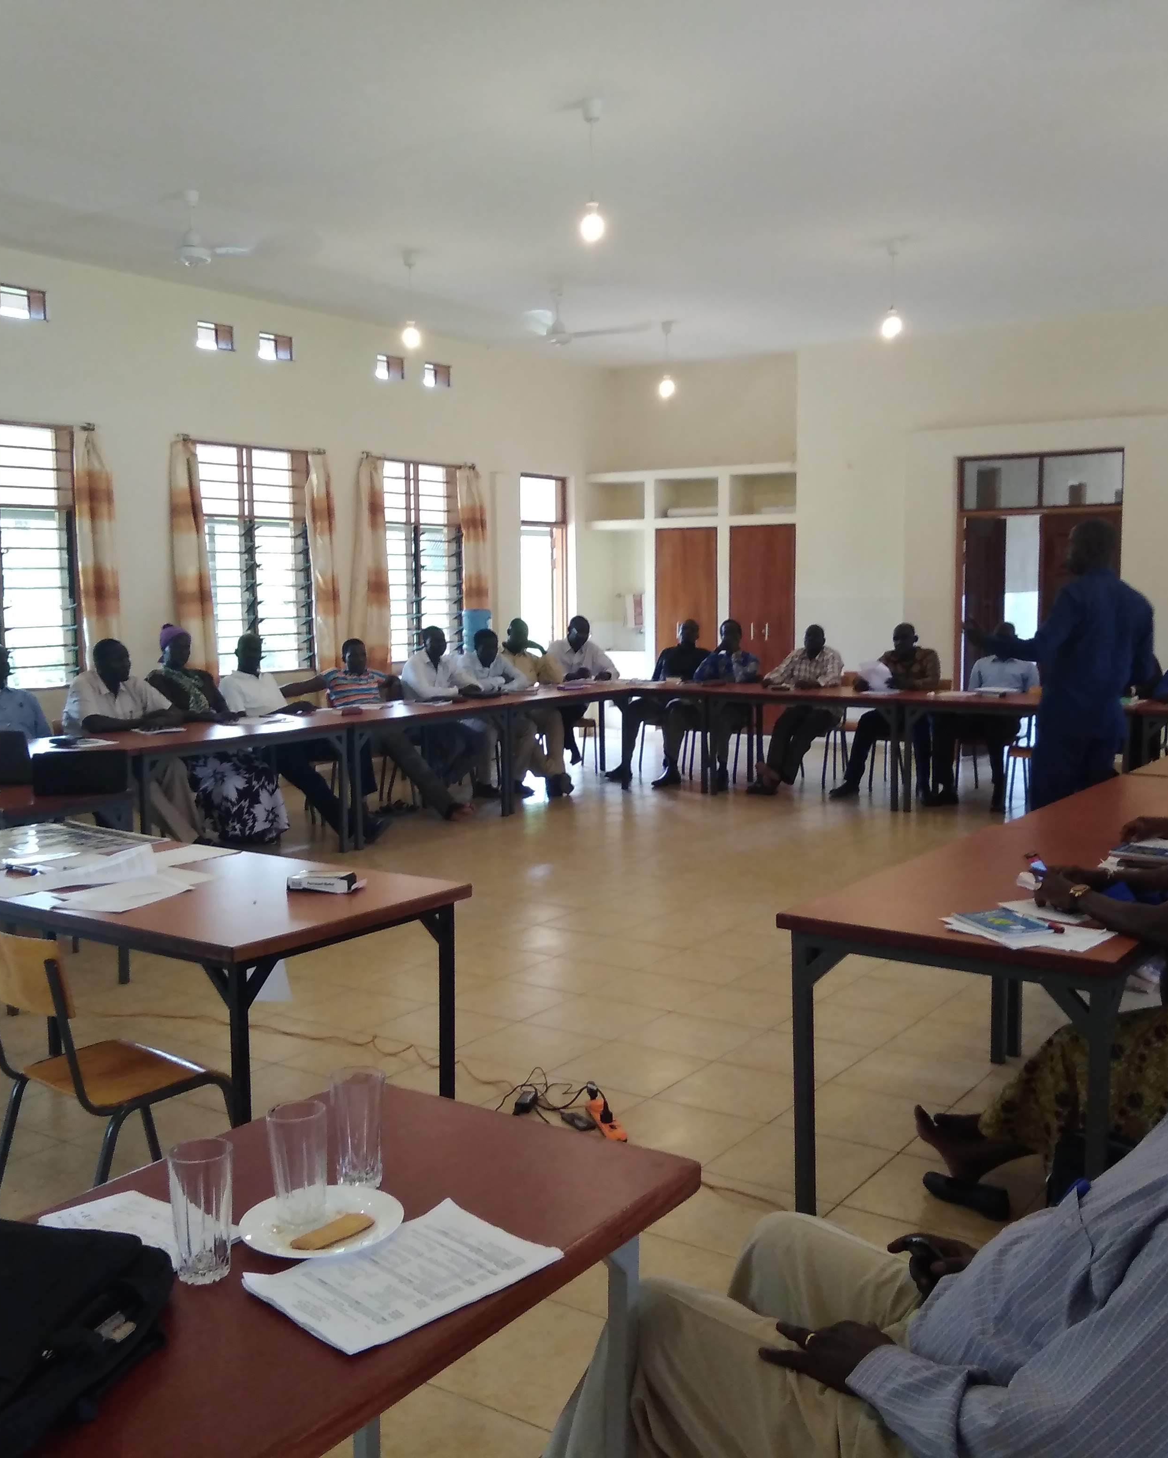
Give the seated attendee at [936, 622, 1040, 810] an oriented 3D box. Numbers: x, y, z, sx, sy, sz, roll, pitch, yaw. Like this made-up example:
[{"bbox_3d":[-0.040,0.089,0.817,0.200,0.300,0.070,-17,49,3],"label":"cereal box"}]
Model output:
[{"bbox_3d":[2.803,-0.117,10.750,0.560,1.230,0.900,3,6,33],"label":"seated attendee"}]

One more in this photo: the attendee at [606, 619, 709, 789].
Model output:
[{"bbox_3d":[0.621,-0.234,12.137,0.660,1.230,0.900,4,7,40],"label":"attendee"}]

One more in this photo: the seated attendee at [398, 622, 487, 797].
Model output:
[{"bbox_3d":[-0.975,-0.123,11.024,0.760,1.220,0.580,3,6,36],"label":"seated attendee"}]

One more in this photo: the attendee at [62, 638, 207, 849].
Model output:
[{"bbox_3d":[-2.464,0.110,8.628,0.780,1.220,0.660,3,6,36],"label":"attendee"}]

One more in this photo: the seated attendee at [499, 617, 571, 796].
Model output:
[{"bbox_3d":[-0.453,-0.191,11.891,0.540,1.260,0.820,-3,6,-29],"label":"seated attendee"}]

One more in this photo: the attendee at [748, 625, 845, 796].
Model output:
[{"bbox_3d":[1.557,-0.171,11.564,0.600,1.210,0.920,3,6,36],"label":"attendee"}]

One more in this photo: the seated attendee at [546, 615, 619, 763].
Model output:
[{"bbox_3d":[0.003,-0.306,13.059,0.580,1.270,0.750,0,5,4],"label":"seated attendee"}]

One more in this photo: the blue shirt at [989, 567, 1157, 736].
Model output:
[{"bbox_3d":[2.111,-0.335,6.800,0.660,0.720,0.500,-3,6,-30],"label":"blue shirt"}]

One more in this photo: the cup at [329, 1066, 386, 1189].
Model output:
[{"bbox_3d":[-0.278,0.489,1.940,0.069,0.135,0.069,-2,5,-11],"label":"cup"}]

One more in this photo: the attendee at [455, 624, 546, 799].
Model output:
[{"bbox_3d":[-0.716,-0.138,11.662,0.540,1.200,0.720,-4,6,-34],"label":"attendee"}]

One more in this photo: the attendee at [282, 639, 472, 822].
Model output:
[{"bbox_3d":[-1.247,-0.015,10.216,1.100,1.190,0.950,2,6,27],"label":"attendee"}]

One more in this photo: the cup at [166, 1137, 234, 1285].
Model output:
[{"bbox_3d":[-0.407,0.514,1.670,0.069,0.136,0.069,-2,5,-11],"label":"cup"}]

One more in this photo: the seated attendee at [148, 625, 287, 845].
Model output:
[{"bbox_3d":[-2.244,0.024,9.363,0.850,1.300,0.620,2,6,27],"label":"seated attendee"}]

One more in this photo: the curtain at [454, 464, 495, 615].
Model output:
[{"bbox_3d":[-0.969,-1.459,14.289,0.140,1.880,0.520,3,6,33],"label":"curtain"}]

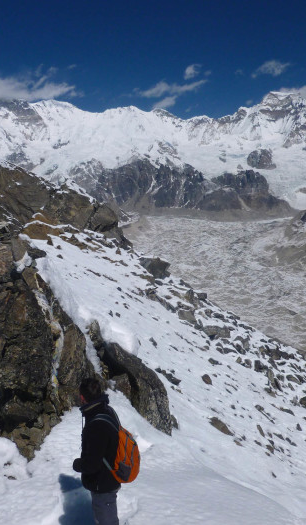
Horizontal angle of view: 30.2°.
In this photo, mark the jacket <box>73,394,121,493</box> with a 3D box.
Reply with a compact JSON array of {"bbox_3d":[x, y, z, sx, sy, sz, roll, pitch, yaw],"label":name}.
[{"bbox_3d":[-0.430,1.386,4.486,0.370,0.730,0.500,2,7,17],"label":"jacket"}]

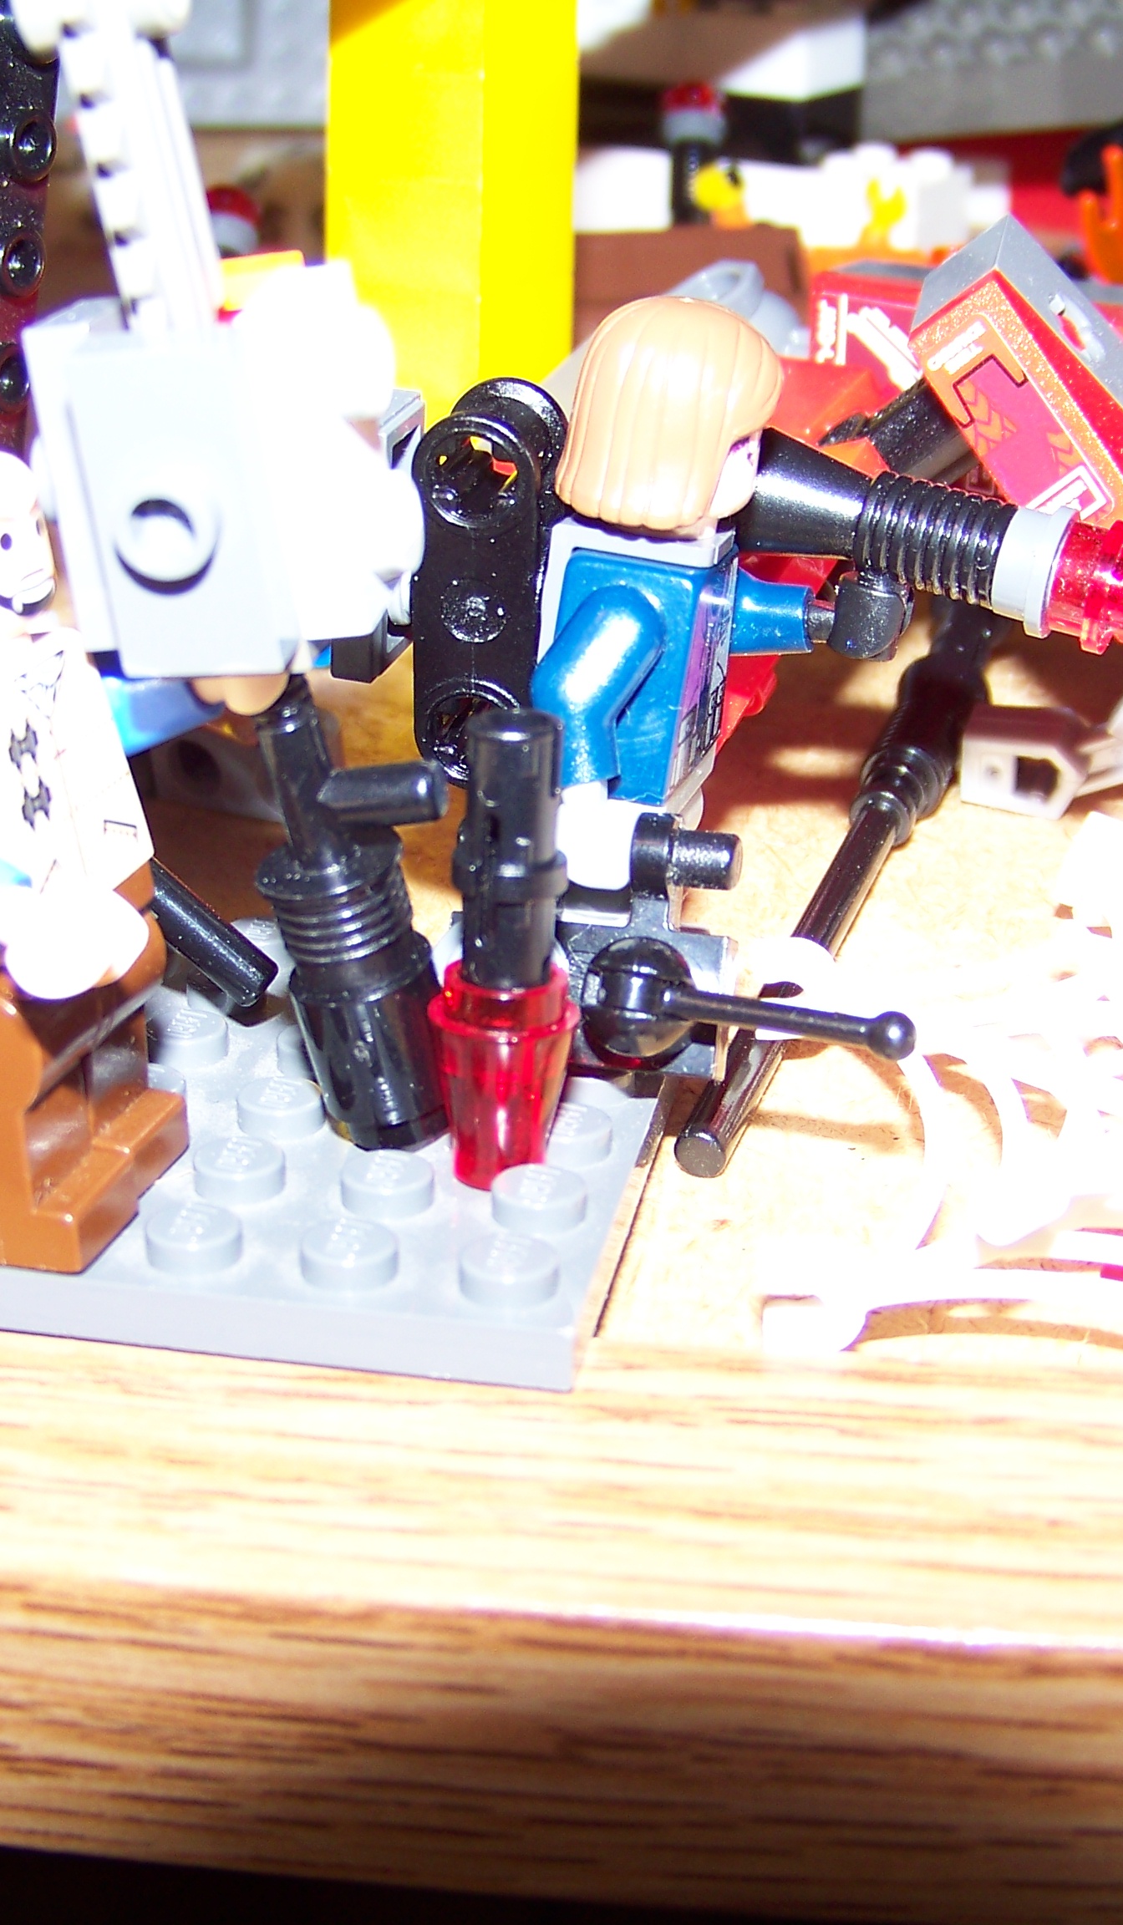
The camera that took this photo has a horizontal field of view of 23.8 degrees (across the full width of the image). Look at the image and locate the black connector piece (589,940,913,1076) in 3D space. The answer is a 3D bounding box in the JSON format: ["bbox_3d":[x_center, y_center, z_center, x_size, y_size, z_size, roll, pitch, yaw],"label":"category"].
[{"bbox_3d":[0.010,0.002,0.143,0.018,0.007,0.008,9,4,12],"label":"black connector piece"}]

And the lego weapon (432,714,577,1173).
[{"bbox_3d":[-0.003,-0.001,0.137,0.008,0.025,0.008,6,23,9],"label":"lego weapon"}]

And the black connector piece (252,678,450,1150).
[{"bbox_3d":[-0.011,-0.003,0.140,0.011,0.025,0.009,-4,21,13],"label":"black connector piece"}]

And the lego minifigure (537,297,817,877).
[{"bbox_3d":[0.006,-0.017,0.152,0.018,0.041,0.024,9,19,8],"label":"lego minifigure"}]

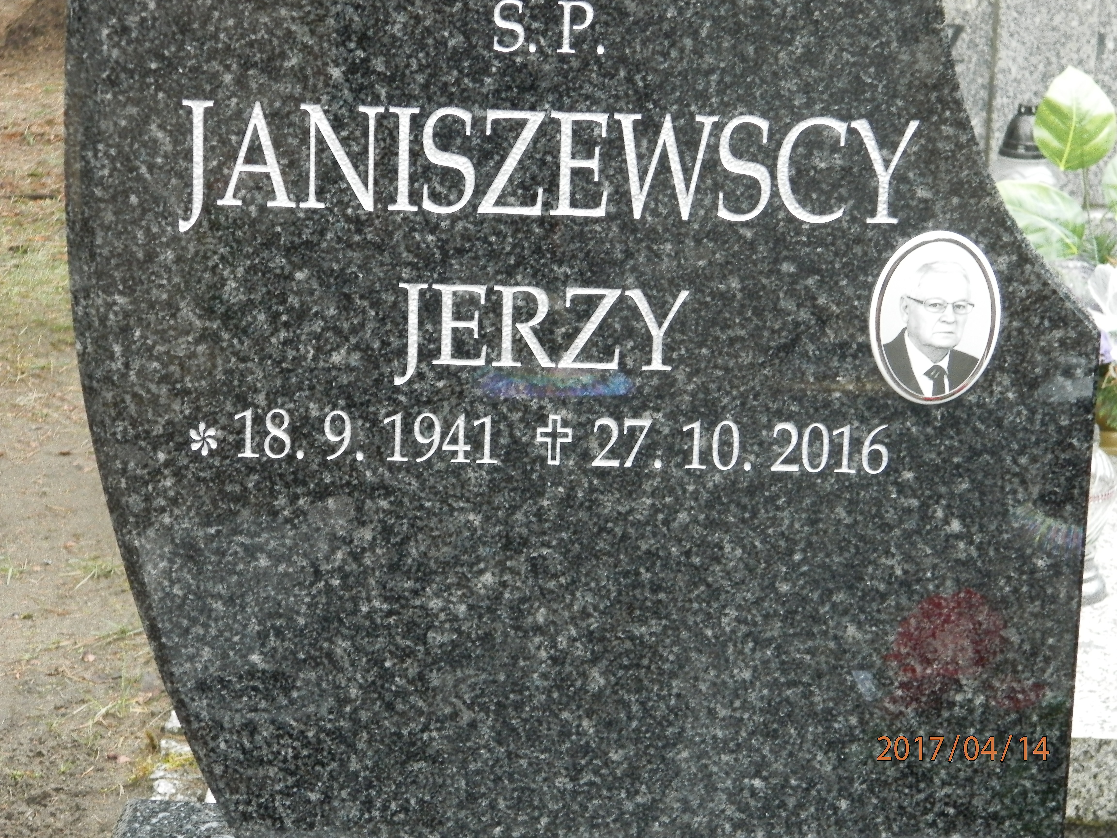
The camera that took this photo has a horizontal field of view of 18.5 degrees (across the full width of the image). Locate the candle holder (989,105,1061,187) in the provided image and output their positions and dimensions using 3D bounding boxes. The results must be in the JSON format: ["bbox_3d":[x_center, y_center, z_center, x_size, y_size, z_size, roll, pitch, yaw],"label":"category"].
[{"bbox_3d":[0.640,-0.305,4.724,0.098,0.260,0.098,1,15,-1],"label":"candle holder"}]

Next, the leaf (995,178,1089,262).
[{"bbox_3d":[0.596,-0.250,4.325,0.140,0.100,0.030,32,-11,0],"label":"leaf"}]

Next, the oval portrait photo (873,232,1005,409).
[{"bbox_3d":[0.316,-0.084,2.866,0.110,0.150,0.010,1,15,-1],"label":"oval portrait photo"}]

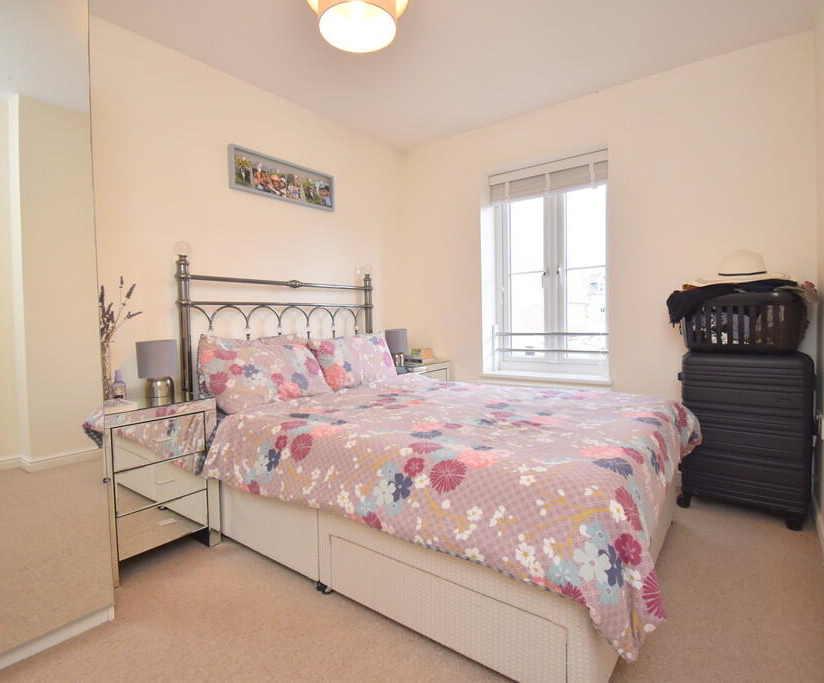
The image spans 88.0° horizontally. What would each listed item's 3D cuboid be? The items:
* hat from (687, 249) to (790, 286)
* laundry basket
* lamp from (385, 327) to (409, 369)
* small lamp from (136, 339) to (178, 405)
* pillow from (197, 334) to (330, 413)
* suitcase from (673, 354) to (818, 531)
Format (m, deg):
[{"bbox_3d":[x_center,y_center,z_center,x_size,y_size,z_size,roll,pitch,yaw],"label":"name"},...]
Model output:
[{"bbox_3d":[1.609,-0.347,2.086,0.414,0.162,0.394,0,3,38],"label":"hat"},{"bbox_3d":[1.627,-0.092,2.111,0.485,0.278,0.374,0,3,38],"label":"laundry basket"},{"bbox_3d":[-0.123,0.046,3.312,0.174,0.265,0.174,-1,2,0],"label":"lamp"},{"bbox_3d":[-1.201,0.129,2.032,0.174,0.265,0.174,0,3,38],"label":"small lamp"},{"bbox_3d":[-0.741,0.147,2.267,0.667,0.434,0.162,-4,-39,-52],"label":"pillow"},{"bbox_3d":[1.678,0.453,2.165,0.510,0.818,0.313,0,3,38],"label":"suitcase"}]

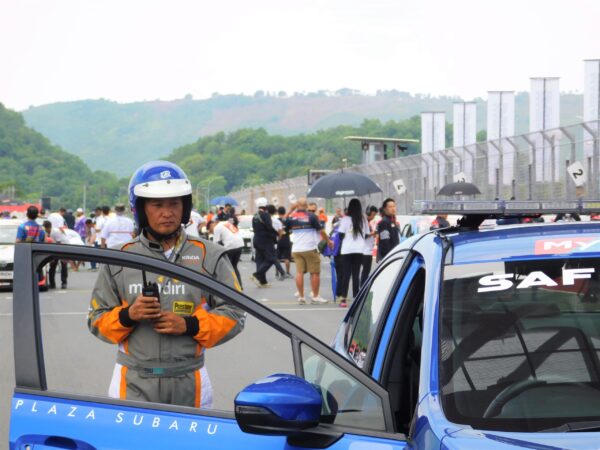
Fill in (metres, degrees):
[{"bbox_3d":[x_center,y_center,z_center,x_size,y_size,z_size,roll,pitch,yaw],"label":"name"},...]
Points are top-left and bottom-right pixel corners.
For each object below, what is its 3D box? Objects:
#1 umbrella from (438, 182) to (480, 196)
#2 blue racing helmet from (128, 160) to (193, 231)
[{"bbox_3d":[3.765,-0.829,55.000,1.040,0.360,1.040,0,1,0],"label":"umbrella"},{"bbox_3d":[-0.542,-0.109,9.050,0.250,0.280,0.310,-4,4,-15],"label":"blue racing helmet"}]

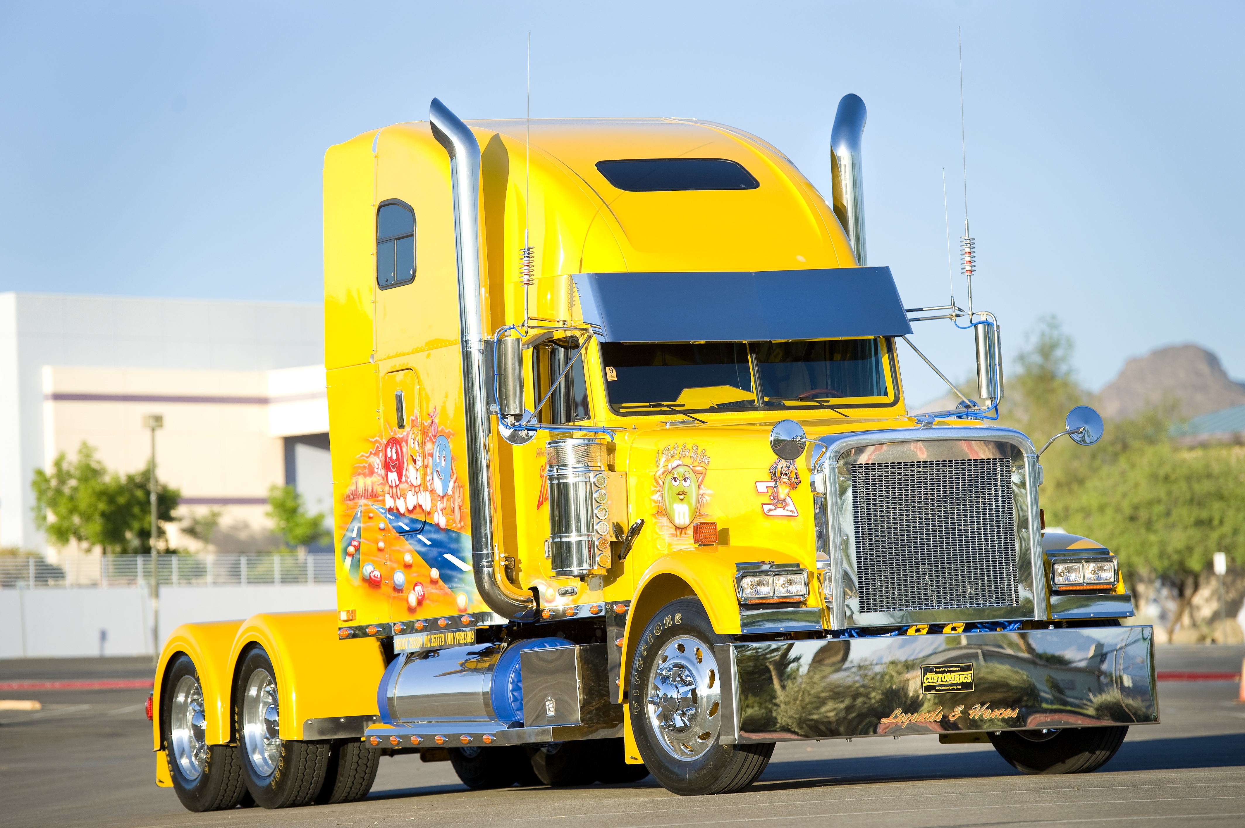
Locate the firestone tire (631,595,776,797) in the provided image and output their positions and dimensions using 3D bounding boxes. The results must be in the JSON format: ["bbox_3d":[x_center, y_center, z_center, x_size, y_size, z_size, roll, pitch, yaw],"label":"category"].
[{"bbox_3d":[0.428,1.466,31.308,0.280,1.020,1.020,-1,-3,-35],"label":"firestone tire"}]

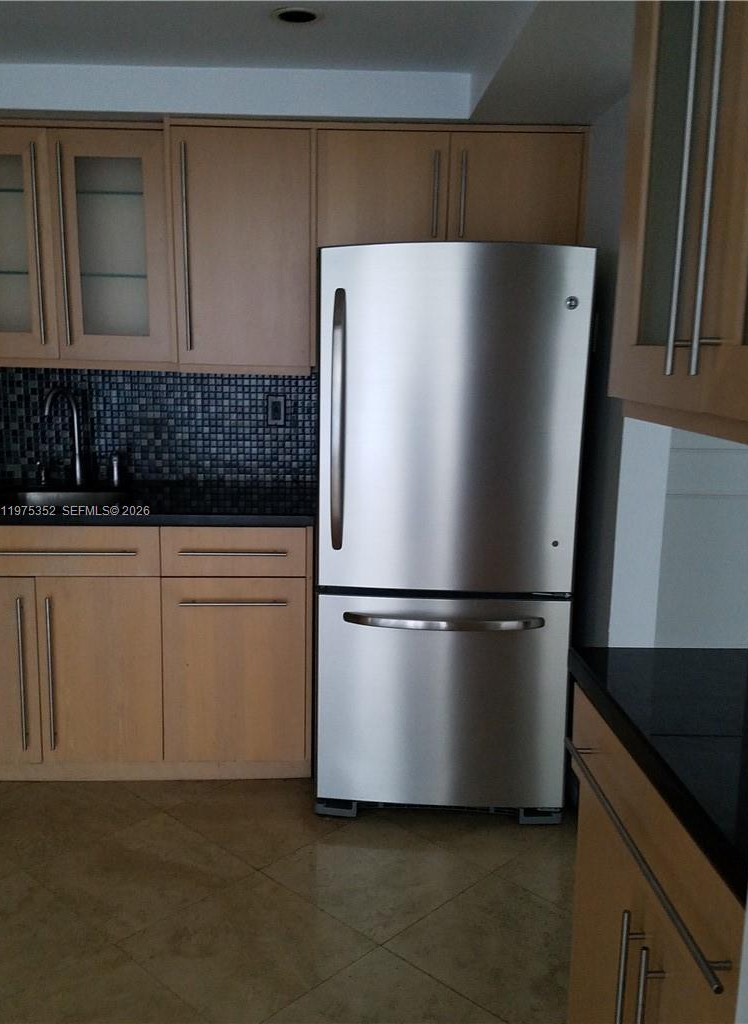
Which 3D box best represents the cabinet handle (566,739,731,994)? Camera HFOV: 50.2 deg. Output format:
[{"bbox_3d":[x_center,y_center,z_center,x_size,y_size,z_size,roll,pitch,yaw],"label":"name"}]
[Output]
[{"bbox_3d":[0.339,0.422,1.044,0.036,0.012,0.523,0,11,-3],"label":"cabinet handle"}]

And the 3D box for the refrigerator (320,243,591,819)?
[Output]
[{"bbox_3d":[0.233,0.053,2.676,0.753,1.715,0.820,1,11,3],"label":"refrigerator"}]

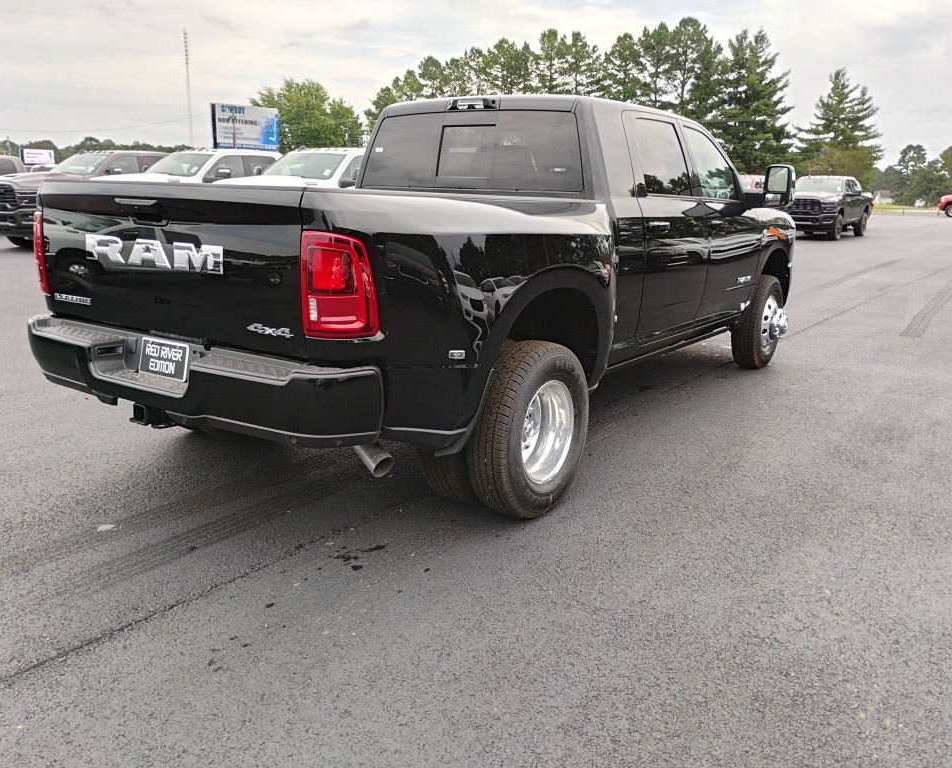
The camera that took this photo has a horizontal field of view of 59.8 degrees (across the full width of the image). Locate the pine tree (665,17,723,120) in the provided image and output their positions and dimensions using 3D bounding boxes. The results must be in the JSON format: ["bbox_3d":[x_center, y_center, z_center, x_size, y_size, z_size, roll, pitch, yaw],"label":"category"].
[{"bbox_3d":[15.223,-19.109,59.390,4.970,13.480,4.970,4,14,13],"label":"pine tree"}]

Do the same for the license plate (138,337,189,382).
[{"bbox_3d":[-1.298,-0.103,3.443,0.305,0.154,0.012,10,3,34],"label":"license plate"}]

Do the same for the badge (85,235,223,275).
[{"bbox_3d":[-1.306,-0.523,3.319,0.900,0.108,0.025,10,16,34],"label":"badge"}]

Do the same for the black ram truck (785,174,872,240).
[{"bbox_3d":[11.996,-6.067,28.377,2.060,2.020,6.020,10,16,34],"label":"black ram truck"}]

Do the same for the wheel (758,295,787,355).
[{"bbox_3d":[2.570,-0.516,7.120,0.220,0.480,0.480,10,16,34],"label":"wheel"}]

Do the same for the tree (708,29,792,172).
[{"bbox_3d":[19.830,-19.405,61.499,6.600,12.903,6.600,1,13,0],"label":"tree"}]

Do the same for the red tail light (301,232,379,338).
[{"bbox_3d":[-0.473,-0.349,2.910,0.200,0.375,0.190,10,16,34],"label":"red tail light"}]

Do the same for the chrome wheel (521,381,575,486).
[{"bbox_3d":[0.260,0.204,3.752,0.180,0.466,0.466,10,16,34],"label":"chrome wheel"}]

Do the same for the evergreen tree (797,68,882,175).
[{"bbox_3d":[19.997,-13.216,46.225,6.010,8.290,6.010,7,14,22],"label":"evergreen tree"}]

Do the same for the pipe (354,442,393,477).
[{"bbox_3d":[-0.409,0.260,3.272,0.105,0.105,0.240,-7,37,-33],"label":"pipe"}]

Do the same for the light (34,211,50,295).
[{"bbox_3d":[-1.959,-0.610,3.803,0.200,0.375,0.170,10,16,34],"label":"light"}]

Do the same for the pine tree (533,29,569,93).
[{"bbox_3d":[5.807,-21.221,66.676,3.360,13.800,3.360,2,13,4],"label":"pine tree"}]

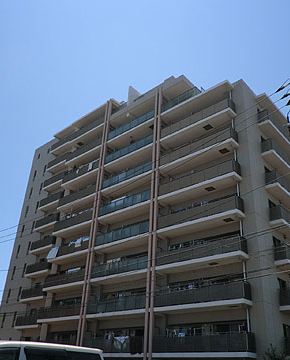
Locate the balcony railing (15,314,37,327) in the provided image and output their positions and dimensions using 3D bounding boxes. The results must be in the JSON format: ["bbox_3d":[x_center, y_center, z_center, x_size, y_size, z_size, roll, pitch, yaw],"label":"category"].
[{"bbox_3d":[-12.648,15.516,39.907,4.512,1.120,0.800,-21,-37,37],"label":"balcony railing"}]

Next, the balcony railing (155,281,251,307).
[{"bbox_3d":[3.642,7.805,24.133,6.990,1.090,1.040,-21,-37,37],"label":"balcony railing"}]

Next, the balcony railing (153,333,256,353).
[{"bbox_3d":[3.521,10.403,22.715,7.050,1.050,1.130,-21,-37,37],"label":"balcony railing"}]

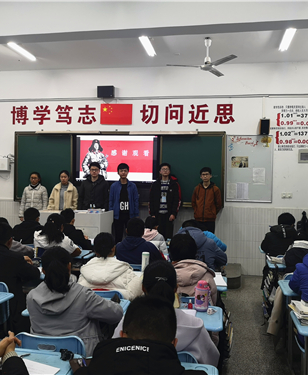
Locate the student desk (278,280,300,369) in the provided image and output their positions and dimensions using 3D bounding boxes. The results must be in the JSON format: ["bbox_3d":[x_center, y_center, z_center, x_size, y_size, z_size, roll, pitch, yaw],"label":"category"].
[{"bbox_3d":[1.336,1.198,3.177,0.600,0.760,0.420,1,0,10],"label":"student desk"}]

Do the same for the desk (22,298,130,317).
[{"bbox_3d":[-0.482,1.153,2.521,0.610,0.750,0.430,1,1,11],"label":"desk"}]

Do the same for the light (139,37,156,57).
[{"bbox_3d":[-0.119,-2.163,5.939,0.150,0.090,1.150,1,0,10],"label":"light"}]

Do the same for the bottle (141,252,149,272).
[{"bbox_3d":[-0.083,0.675,3.423,0.068,0.200,0.068,1,1,11],"label":"bottle"}]

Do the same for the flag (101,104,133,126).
[{"bbox_3d":[-0.683,-1.334,7.131,0.605,0.385,0.020,1,1,11],"label":"flag"}]

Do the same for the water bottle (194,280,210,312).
[{"bbox_3d":[0.336,0.760,2.720,0.090,0.205,0.085,1,1,7],"label":"water bottle"}]

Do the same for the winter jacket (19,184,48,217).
[{"bbox_3d":[-2.146,0.238,6.974,0.500,0.600,0.280,1,1,10],"label":"winter jacket"}]

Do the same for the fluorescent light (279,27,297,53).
[{"bbox_3d":[1.823,-2.057,5.233,0.140,0.090,1.200,1,1,11],"label":"fluorescent light"}]

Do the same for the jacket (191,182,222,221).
[{"bbox_3d":[0.861,0.244,6.354,0.500,0.630,0.270,1,1,11],"label":"jacket"}]

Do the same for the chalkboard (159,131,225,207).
[{"bbox_3d":[0.671,-0.317,6.834,1.140,1.310,0.060,1,1,11],"label":"chalkboard"}]

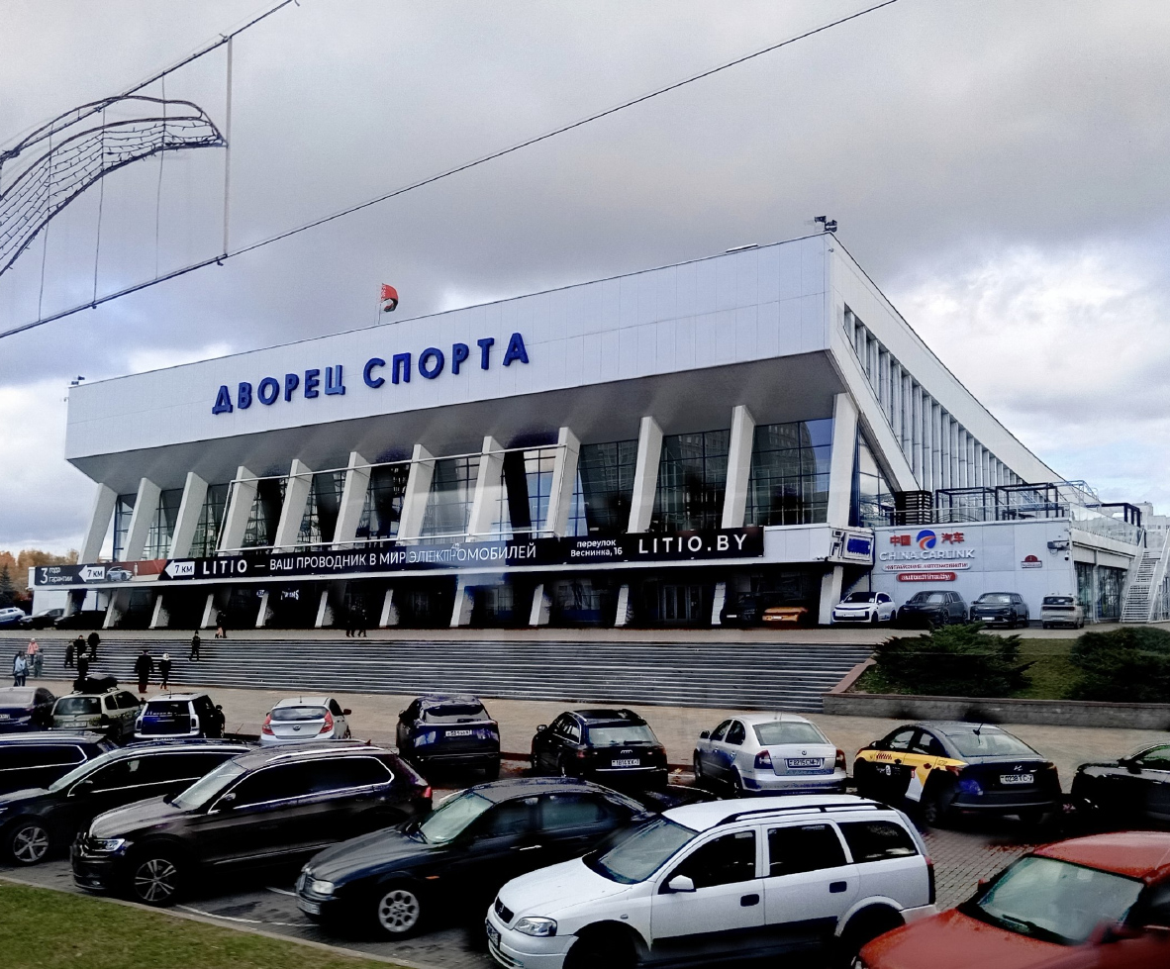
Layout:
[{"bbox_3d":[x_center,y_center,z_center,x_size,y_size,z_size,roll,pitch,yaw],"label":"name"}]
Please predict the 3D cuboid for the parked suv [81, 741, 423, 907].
[{"bbox_3d":[-4.260,4.352,13.766,4.470,1.670,1.840,3,-8,-28],"label":"parked suv"}]

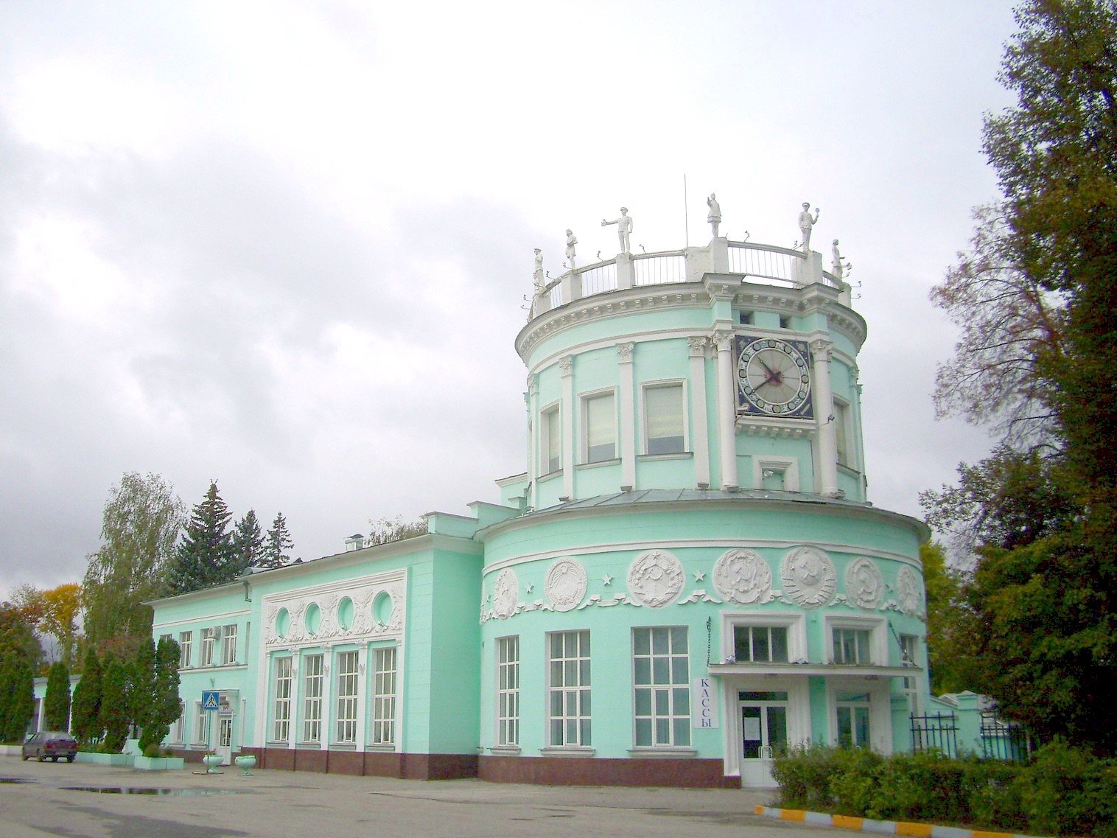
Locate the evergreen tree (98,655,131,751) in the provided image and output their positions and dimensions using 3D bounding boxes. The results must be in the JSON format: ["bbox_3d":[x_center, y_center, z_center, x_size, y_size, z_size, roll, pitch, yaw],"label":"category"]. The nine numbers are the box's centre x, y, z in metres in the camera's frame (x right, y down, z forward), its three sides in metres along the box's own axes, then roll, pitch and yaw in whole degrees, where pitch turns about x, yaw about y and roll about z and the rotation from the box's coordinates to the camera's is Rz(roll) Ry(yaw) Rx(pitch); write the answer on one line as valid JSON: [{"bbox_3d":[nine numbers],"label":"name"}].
[{"bbox_3d":[-19.677,12.720,49.214,1.750,4.312,1.750,0,-15,0],"label":"evergreen tree"}]

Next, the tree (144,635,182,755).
[{"bbox_3d":[-16.695,11.664,46.220,1.500,4.966,1.500,13,-20,-39],"label":"tree"}]

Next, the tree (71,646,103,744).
[{"bbox_3d":[-23.728,14.177,55.277,1.500,5.327,1.500,13,-20,-39],"label":"tree"}]

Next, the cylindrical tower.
[{"bbox_3d":[4.837,3.868,39.588,15.500,17.100,15.500,0,-15,0],"label":"cylindrical tower"}]

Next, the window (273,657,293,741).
[{"bbox_3d":[-11.003,11.248,44.032,0.220,3.274,1.550,13,-20,-39],"label":"window"}]

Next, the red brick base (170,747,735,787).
[{"bbox_3d":[-7.093,12.546,40.244,3.600,0.800,32.500,13,-20,-39],"label":"red brick base"}]

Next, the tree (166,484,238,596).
[{"bbox_3d":[-22.103,11.971,67.771,6.000,16.572,6.000,13,-20,-39],"label":"tree"}]

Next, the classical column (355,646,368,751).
[{"bbox_3d":[-6.688,9.661,38.029,0.320,3.550,0.500,13,-20,-39],"label":"classical column"}]

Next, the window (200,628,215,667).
[{"bbox_3d":[-16.238,10.616,50.996,0.220,1.778,1.436,13,-20,-39],"label":"window"}]

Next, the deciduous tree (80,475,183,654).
[{"bbox_3d":[-25.383,11.209,64.572,6.600,16.364,6.600,13,-20,-39],"label":"deciduous tree"}]

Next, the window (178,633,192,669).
[{"bbox_3d":[-17.647,10.970,52.003,0.220,1.750,1.420,13,-20,-39],"label":"window"}]

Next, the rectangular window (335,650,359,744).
[{"bbox_3d":[-7.558,9.946,39.241,0.220,3.200,1.500,13,-20,-39],"label":"rectangular window"}]

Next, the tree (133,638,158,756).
[{"bbox_3d":[-16.853,11.460,45.452,1.350,4.671,1.350,0,-15,0],"label":"tree"}]

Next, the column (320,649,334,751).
[{"bbox_3d":[-8.674,10.524,41.253,0.220,3.748,0.600,13,-20,-39],"label":"column"}]

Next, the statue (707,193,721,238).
[{"bbox_3d":[5.301,-6.916,37.439,0.500,1.760,0.500,-3,-16,12],"label":"statue"}]

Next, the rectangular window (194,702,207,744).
[{"bbox_3d":[-16.047,13.672,49.327,0.220,1.820,1.350,13,-20,-39],"label":"rectangular window"}]

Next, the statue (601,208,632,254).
[{"bbox_3d":[2.054,-6.575,38.676,1.150,1.882,0.450,-7,-17,23],"label":"statue"}]

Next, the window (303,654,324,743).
[{"bbox_3d":[-9.172,10.450,41.055,0.220,3.200,1.500,13,-20,-39],"label":"window"}]

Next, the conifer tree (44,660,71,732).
[{"bbox_3d":[-27.005,15.484,59.114,1.420,4.843,1.420,13,-20,-39],"label":"conifer tree"}]

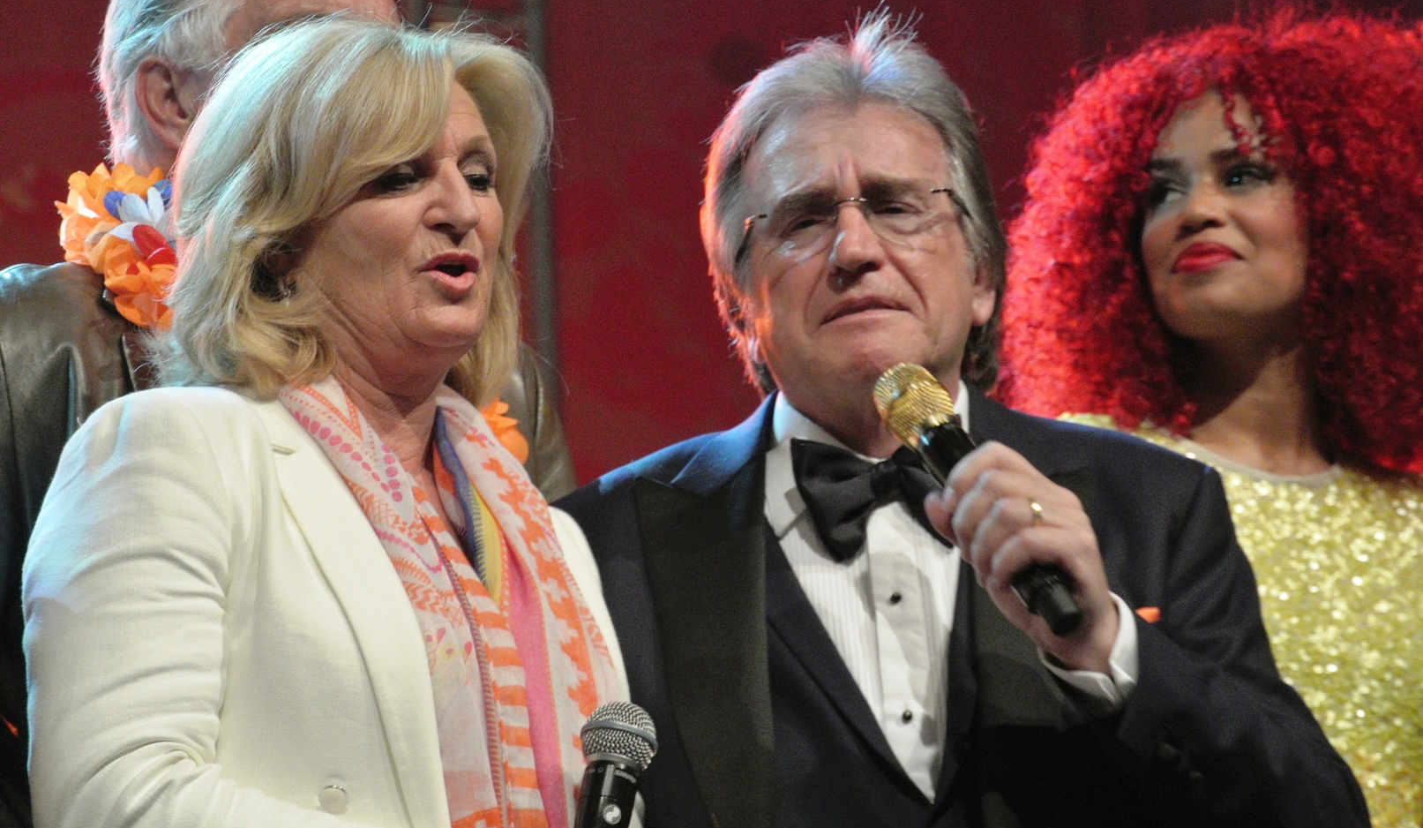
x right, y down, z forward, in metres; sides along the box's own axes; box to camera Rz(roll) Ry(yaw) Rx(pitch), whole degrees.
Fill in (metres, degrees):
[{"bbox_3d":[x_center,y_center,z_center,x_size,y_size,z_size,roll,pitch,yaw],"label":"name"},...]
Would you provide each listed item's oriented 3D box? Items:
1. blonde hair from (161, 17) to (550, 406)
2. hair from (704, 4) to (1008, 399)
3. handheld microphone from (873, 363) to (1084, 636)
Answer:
[{"bbox_3d":[-0.239,-0.136,7.220,0.240,0.262,0.250,3,-7,-38],"label":"blonde hair"},{"bbox_3d":[0.097,-0.144,7.360,0.203,0.255,0.230,-9,-10,4],"label":"hair"},{"bbox_3d":[0.181,0.057,7.200,0.047,0.240,0.047,-34,-24,0],"label":"handheld microphone"}]

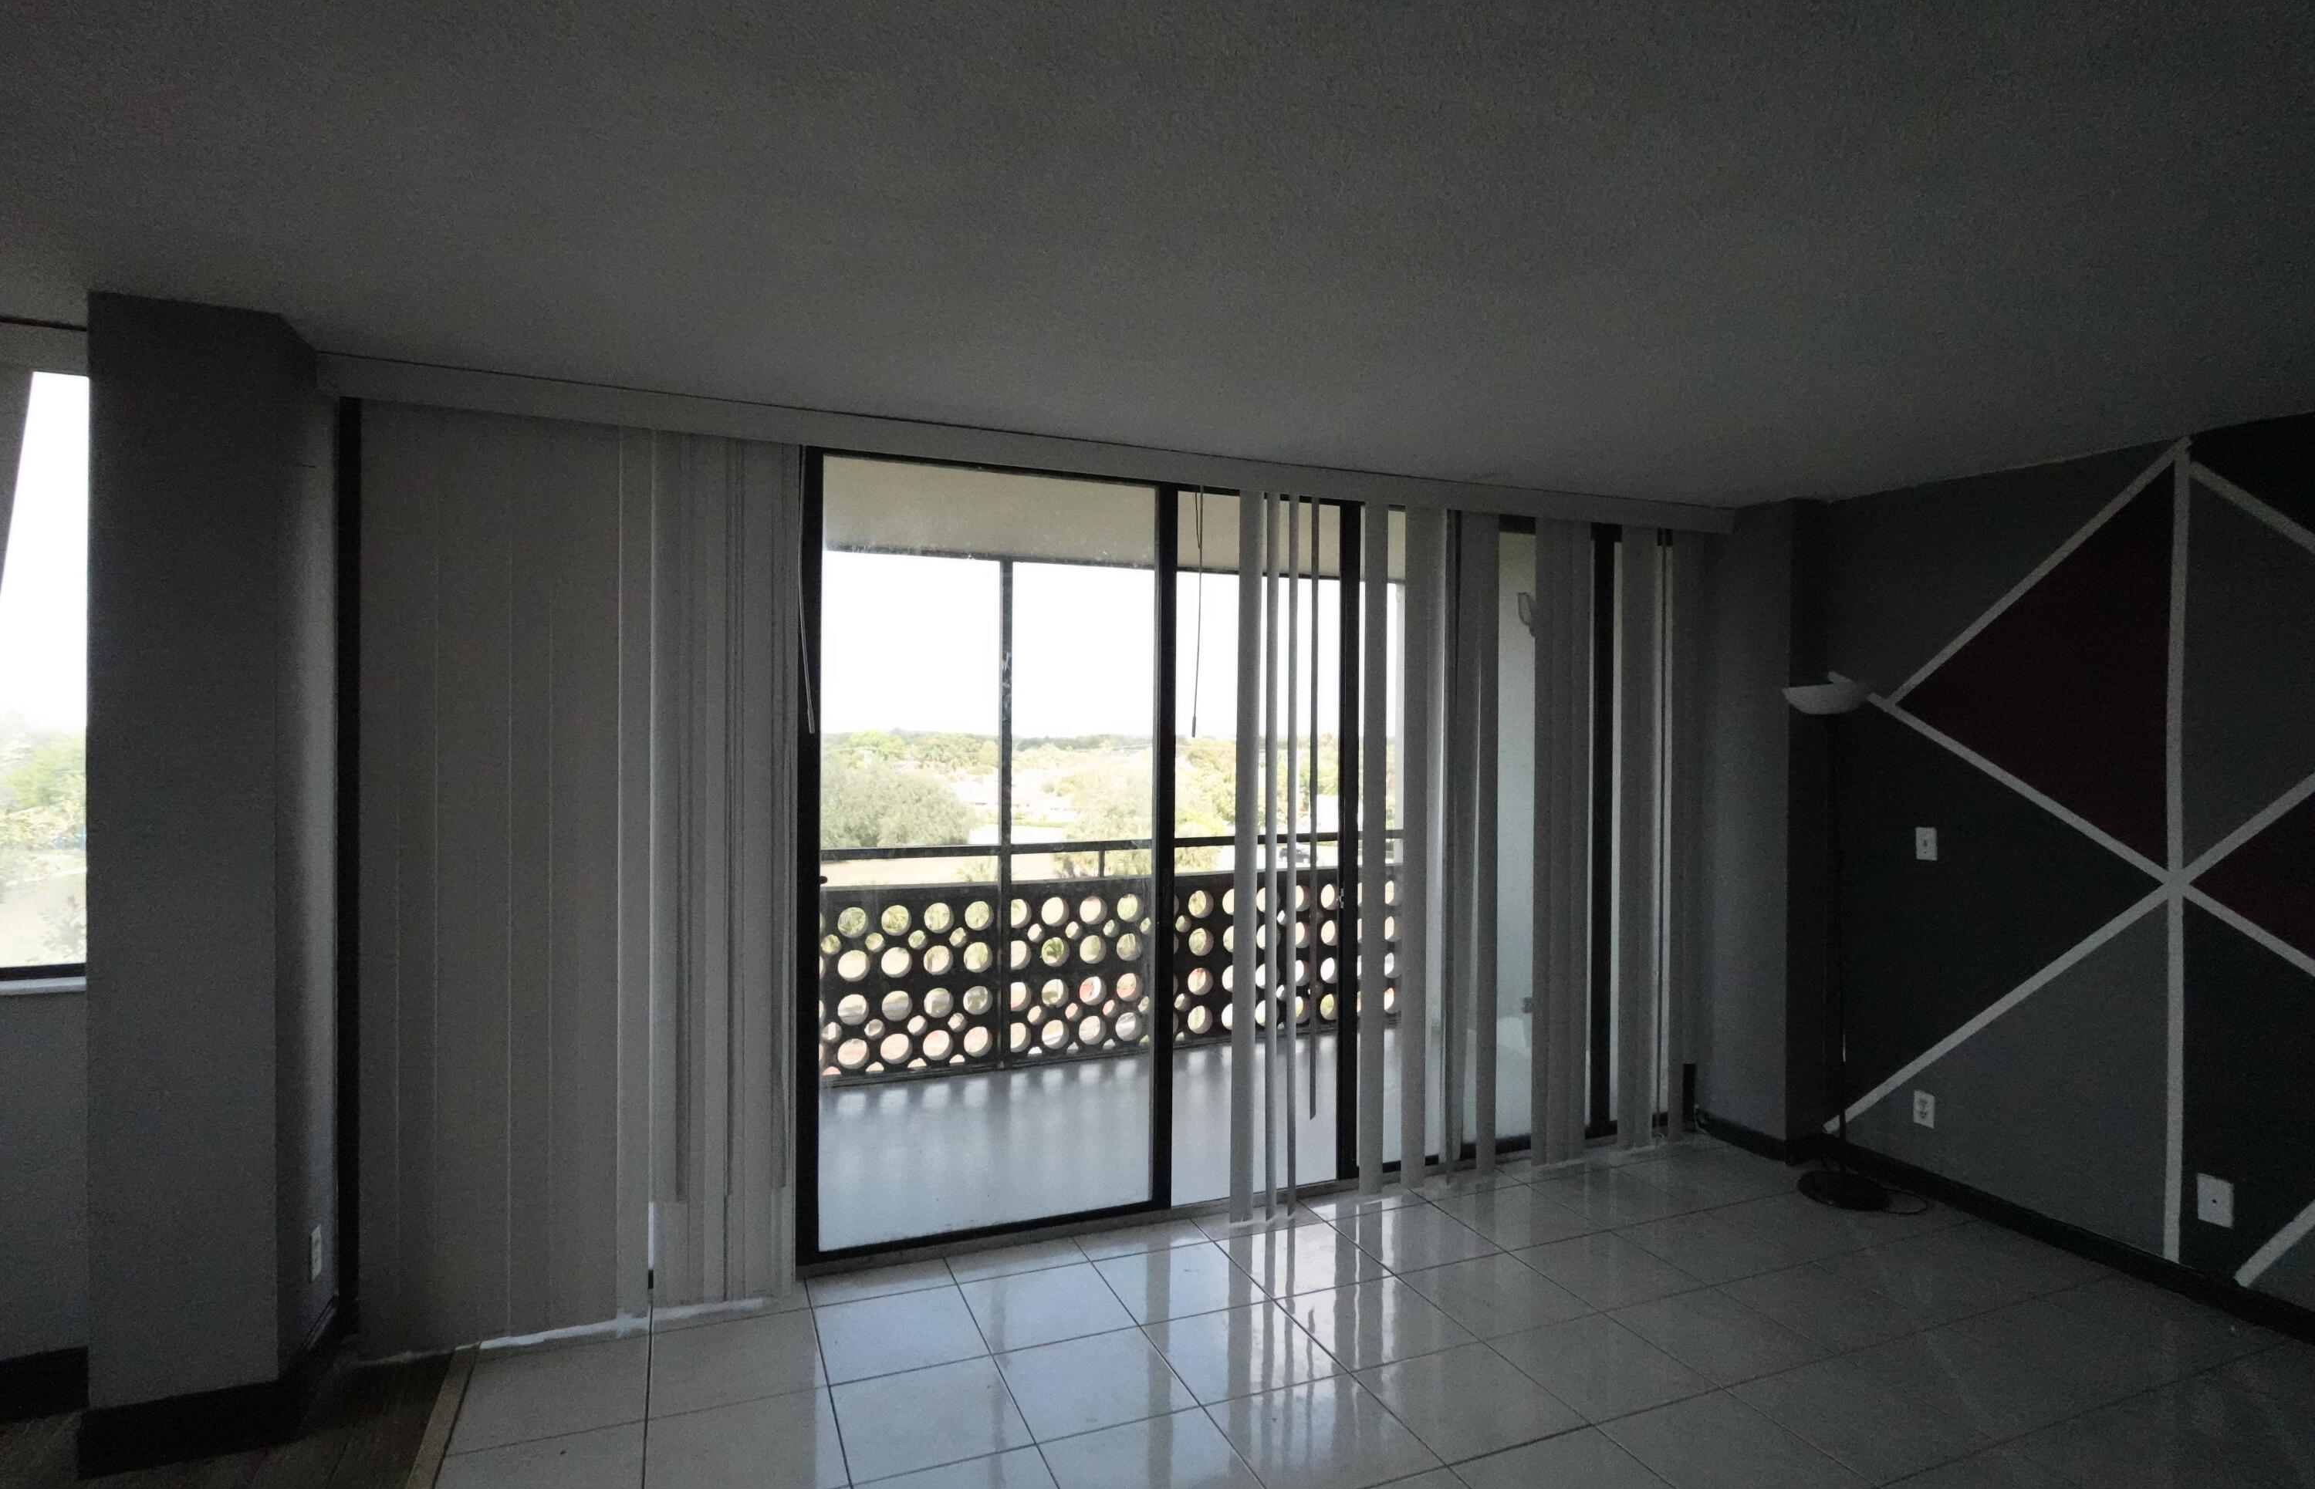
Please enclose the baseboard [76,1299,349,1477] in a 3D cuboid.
[{"bbox_3d":[-2.221,1.516,2.764,0.392,0.133,0.450,0,0,-22],"label":"baseboard"}]

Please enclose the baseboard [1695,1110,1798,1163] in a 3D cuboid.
[{"bbox_3d":[2.326,1.552,4.600,0.025,0.087,0.460,0,0,-22],"label":"baseboard"}]

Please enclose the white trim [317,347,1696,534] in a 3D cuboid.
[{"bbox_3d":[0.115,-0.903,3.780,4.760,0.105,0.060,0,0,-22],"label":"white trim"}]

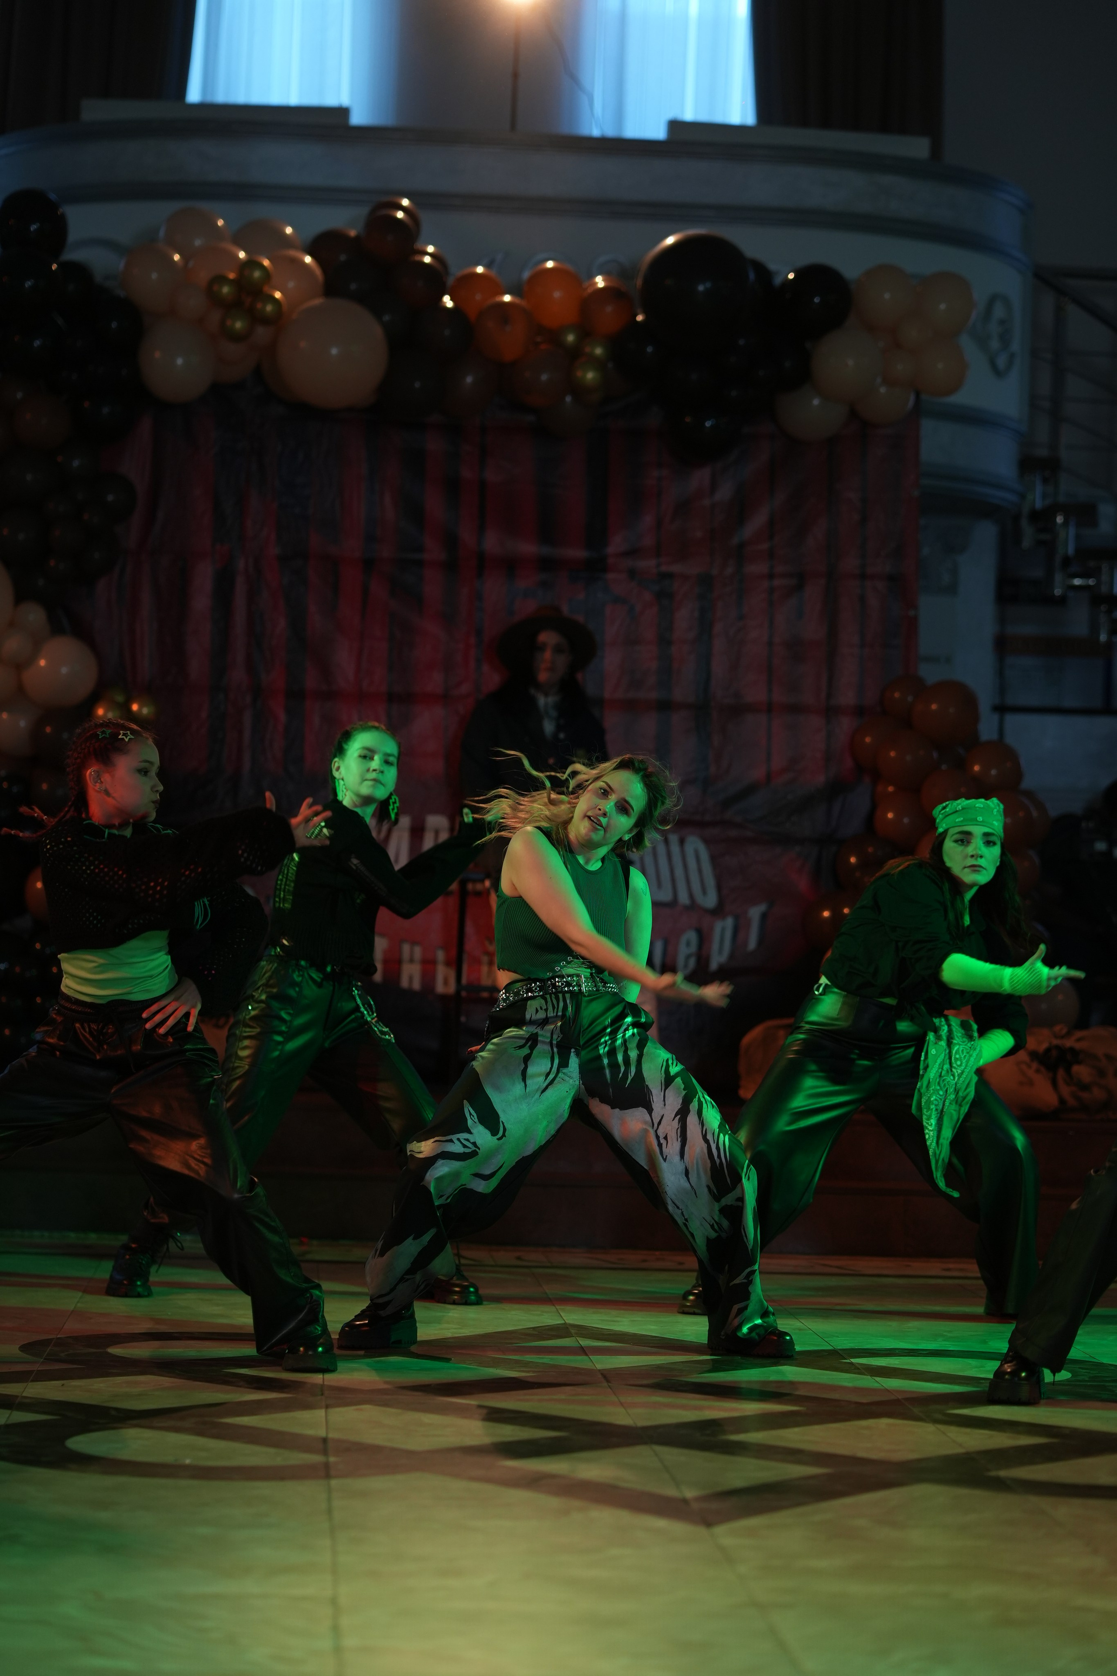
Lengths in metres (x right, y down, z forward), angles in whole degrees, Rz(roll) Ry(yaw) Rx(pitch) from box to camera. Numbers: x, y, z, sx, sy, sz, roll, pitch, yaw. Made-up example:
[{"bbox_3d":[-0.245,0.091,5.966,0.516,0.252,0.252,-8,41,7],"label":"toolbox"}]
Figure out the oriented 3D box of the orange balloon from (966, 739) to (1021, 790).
[{"bbox_3d":[1.500,-0.246,13.650,0.194,0.185,0.194,2,-1,0],"label":"orange balloon"}]

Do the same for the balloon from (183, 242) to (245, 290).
[{"bbox_3d":[-1.205,-1.994,14.000,0.227,0.227,0.227,1,-1,0],"label":"balloon"}]

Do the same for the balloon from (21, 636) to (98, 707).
[{"bbox_3d":[-1.749,-0.582,13.850,0.266,0.252,0.259,1,-1,0],"label":"balloon"}]

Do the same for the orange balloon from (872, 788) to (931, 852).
[{"bbox_3d":[1.183,-0.056,13.585,0.207,0.211,0.207,2,-1,-4],"label":"orange balloon"}]

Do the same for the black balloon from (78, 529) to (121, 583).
[{"bbox_3d":[-1.518,-0.933,13.050,0.161,0.174,0.161,2,-1,-3],"label":"black balloon"}]

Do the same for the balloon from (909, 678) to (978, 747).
[{"bbox_3d":[1.281,-0.412,13.100,0.225,0.217,0.225,2,-1,-3],"label":"balloon"}]

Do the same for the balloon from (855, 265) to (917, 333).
[{"bbox_3d":[1.156,-1.909,14.000,0.227,0.241,0.234,1,-1,0],"label":"balloon"}]

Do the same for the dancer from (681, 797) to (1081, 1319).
[{"bbox_3d":[0.827,0.564,10.150,0.920,1.340,0.760,2,-2,-30],"label":"dancer"}]

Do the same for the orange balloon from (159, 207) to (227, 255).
[{"bbox_3d":[-1.247,-2.047,13.550,0.233,0.242,0.233,2,-1,0],"label":"orange balloon"}]

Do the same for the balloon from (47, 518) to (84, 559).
[{"bbox_3d":[-1.676,-1.023,13.467,0.134,0.143,0.134,2,-1,-4],"label":"balloon"}]

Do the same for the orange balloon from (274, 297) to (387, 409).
[{"bbox_3d":[-0.774,-1.648,13.439,0.383,0.382,0.383,2,-1,-4],"label":"orange balloon"}]

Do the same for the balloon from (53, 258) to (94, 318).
[{"bbox_3d":[-1.743,-1.939,14.000,0.213,0.208,0.211,1,-1,0],"label":"balloon"}]

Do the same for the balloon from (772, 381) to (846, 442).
[{"bbox_3d":[0.846,-1.446,13.200,0.244,0.244,0.244,2,-1,-3],"label":"balloon"}]

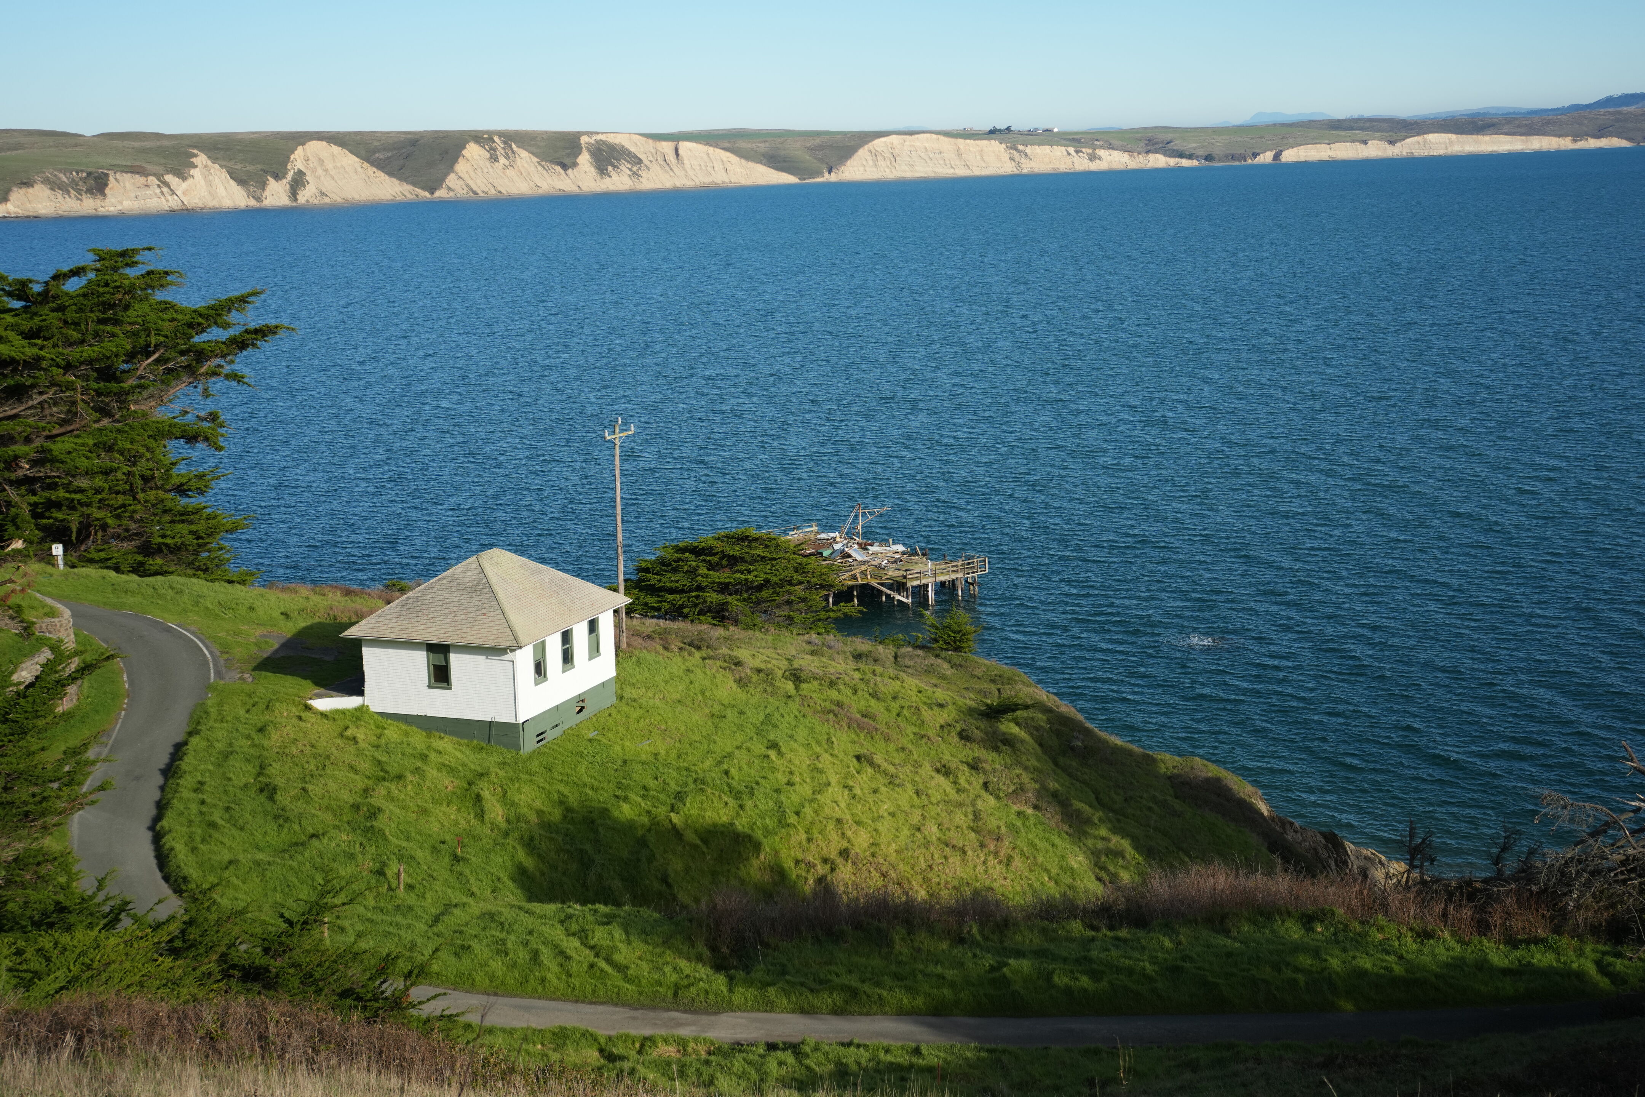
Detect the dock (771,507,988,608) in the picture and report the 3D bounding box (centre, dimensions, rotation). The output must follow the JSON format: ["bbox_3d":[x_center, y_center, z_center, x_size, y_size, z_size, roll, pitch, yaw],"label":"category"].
[{"bbox_3d":[1.370,0.803,239.590,17.452,7.000,32.684,-8,13,-35],"label":"dock"}]

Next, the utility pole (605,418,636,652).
[{"bbox_3d":[-9.309,-0.614,100.993,0.350,10.865,2.300,7,13,34],"label":"utility pole"}]

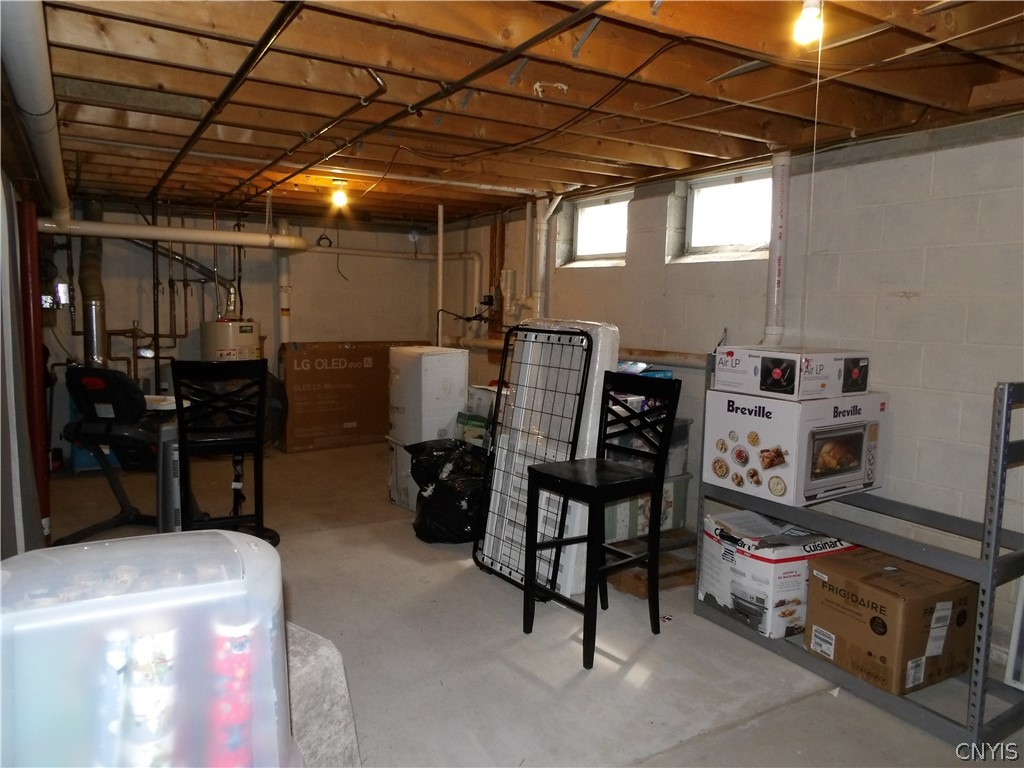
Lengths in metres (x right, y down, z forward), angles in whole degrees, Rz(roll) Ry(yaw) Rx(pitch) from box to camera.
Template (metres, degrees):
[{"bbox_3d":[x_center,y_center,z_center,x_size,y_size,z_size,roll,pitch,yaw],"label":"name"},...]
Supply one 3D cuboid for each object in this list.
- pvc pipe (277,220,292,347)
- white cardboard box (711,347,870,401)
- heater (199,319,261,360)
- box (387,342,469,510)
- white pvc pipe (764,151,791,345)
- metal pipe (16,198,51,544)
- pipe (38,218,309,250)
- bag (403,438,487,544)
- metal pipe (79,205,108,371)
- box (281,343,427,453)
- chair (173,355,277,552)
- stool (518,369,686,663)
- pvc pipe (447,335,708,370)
[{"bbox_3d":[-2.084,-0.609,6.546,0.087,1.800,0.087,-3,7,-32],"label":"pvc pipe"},{"bbox_3d":[1.286,-0.059,3.276,0.475,0.188,0.455,-3,7,-31],"label":"white cardboard box"},{"bbox_3d":[-2.392,0.076,6.078,0.510,1.234,0.510,-3,7,-32],"label":"heater"},{"bbox_3d":[-0.596,0.313,5.058,0.430,1.100,0.470,-5,9,-39],"label":"box"},{"bbox_3d":[1.347,-0.680,3.597,0.100,0.980,0.100,-4,8,-30],"label":"white pvc pipe"},{"bbox_3d":[-2.636,-0.042,3.925,0.105,1.930,0.105,-3,7,-32],"label":"metal pipe"},{"bbox_3d":[-2.553,-1.156,5.522,1.906,0.125,0.125,-3,7,-32],"label":"pipe"},{"bbox_3d":[-0.395,0.642,4.456,0.520,0.590,0.440,0,7,-5],"label":"bag"},{"bbox_3d":[-3.257,-0.766,5.519,0.180,1.295,0.180,-3,7,-32],"label":"metal pipe"},{"bbox_3d":[-1.475,0.100,7.090,1.581,0.993,0.192,-3,8,-34],"label":"box"},{"bbox_3d":[-1.554,0.435,3.865,0.465,1.130,0.520,-2,7,-18],"label":"chair"},{"bbox_3d":[0.381,0.539,3.063,0.520,1.130,0.465,-5,9,-38],"label":"stool"},{"bbox_3d":[0.262,-0.264,5.503,0.095,0.095,3.641,-4,7,-30],"label":"pvc pipe"}]

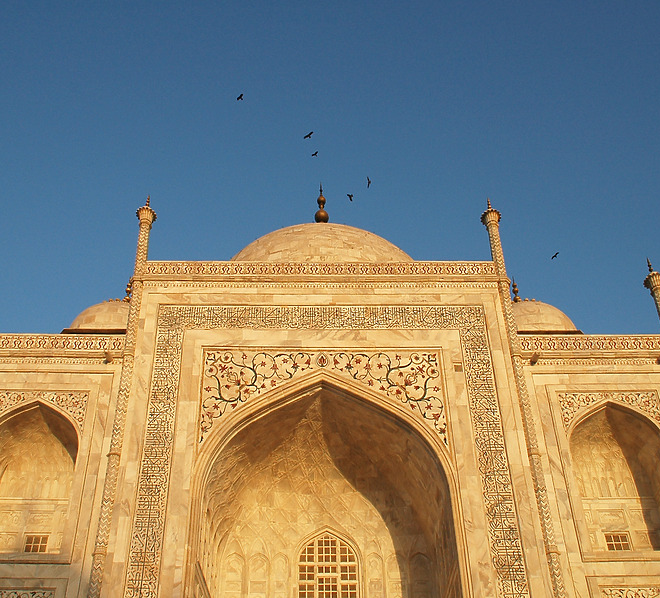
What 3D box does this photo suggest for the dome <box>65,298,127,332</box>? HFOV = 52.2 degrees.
[{"bbox_3d":[-17.507,2.958,55.215,7.600,5.600,7.600,0,-35,-1],"label":"dome"}]

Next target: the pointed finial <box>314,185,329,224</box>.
[{"bbox_3d":[-1.073,-11.948,86.169,1.800,8.000,1.800,0,-35,-1],"label":"pointed finial"}]

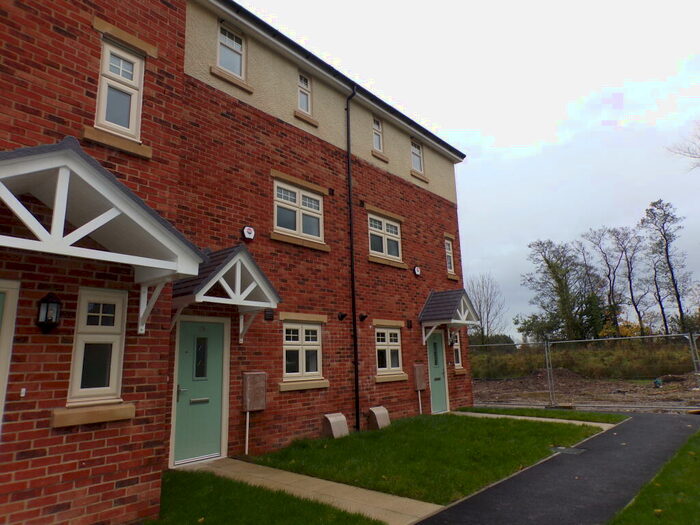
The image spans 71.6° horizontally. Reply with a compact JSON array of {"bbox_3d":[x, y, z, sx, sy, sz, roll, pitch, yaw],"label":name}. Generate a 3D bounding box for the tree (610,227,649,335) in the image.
[{"bbox_3d":[22.799,2.487,38.890,2.967,11.135,3.000,-1,-12,0],"label":"tree"}]

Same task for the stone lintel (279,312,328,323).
[{"bbox_3d":[-0.876,1.026,9.053,0.110,0.138,1.250,-10,-14,38],"label":"stone lintel"}]

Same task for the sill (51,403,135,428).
[{"bbox_3d":[-2.237,1.321,4.227,0.150,0.140,0.675,-10,-14,38],"label":"sill"}]

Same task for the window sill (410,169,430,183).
[{"bbox_3d":[1.827,-2.286,13.013,0.140,0.130,0.870,-11,-15,39],"label":"window sill"}]

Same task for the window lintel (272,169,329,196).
[{"bbox_3d":[-0.988,-1.544,9.507,0.110,0.135,1.510,-11,-15,39],"label":"window lintel"}]

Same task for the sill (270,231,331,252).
[{"bbox_3d":[-0.947,-0.377,9.259,0.150,0.142,1.590,-10,-14,38],"label":"sill"}]

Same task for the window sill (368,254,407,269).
[{"bbox_3d":[0.875,0.015,11.464,0.150,0.143,1.595,-10,-14,38],"label":"window sill"}]

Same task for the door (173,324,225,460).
[{"bbox_3d":[-2.245,1.896,7.234,0.060,2.005,0.760,-11,-15,39],"label":"door"}]

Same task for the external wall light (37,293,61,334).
[{"bbox_3d":[-2.495,0.422,4.022,0.210,0.321,0.165,-11,-15,39],"label":"external wall light"}]

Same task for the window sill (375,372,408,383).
[{"bbox_3d":[0.902,2.599,10.895,0.150,0.143,1.250,-10,-14,38],"label":"window sill"}]

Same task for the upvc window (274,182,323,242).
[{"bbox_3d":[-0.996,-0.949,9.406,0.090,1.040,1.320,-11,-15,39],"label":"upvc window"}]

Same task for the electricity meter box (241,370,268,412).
[{"bbox_3d":[-1.535,2.073,7.824,0.120,0.587,0.400,-11,-15,39],"label":"electricity meter box"}]

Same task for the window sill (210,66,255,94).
[{"bbox_3d":[-2.082,-3.180,8.510,0.145,0.130,0.885,-11,-15,39],"label":"window sill"}]

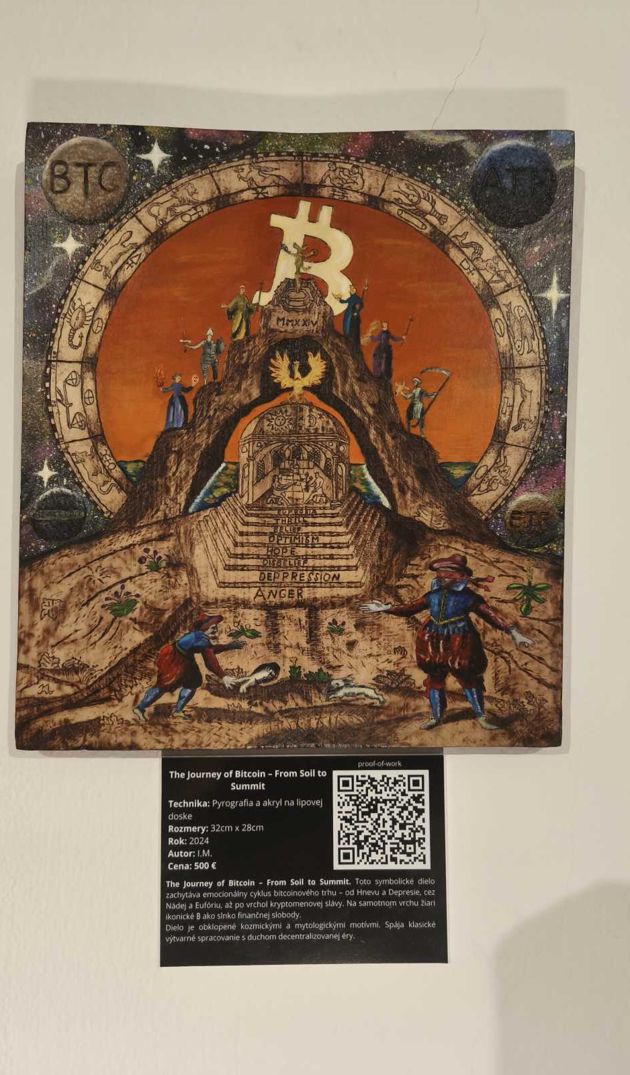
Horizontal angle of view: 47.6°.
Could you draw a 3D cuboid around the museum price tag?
[{"bbox_3d":[-0.006,0.168,0.372,0.148,0.105,0.003,0,-5,-1],"label":"museum price tag"}]

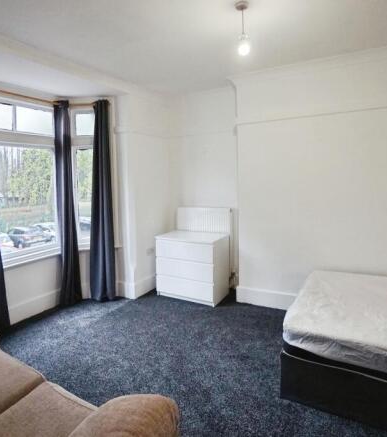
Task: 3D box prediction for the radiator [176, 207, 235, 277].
[{"bbox_3d":[0.163,0.280,3.905,0.819,0.873,0.100,2,5,30],"label":"radiator"}]

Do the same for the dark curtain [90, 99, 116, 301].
[{"bbox_3d":[-1.148,-0.205,3.462,0.270,2.529,0.160,-2,5,-17],"label":"dark curtain"}]

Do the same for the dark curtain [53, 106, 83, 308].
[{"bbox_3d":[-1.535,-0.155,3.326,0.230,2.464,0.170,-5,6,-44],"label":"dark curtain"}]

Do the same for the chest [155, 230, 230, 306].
[{"bbox_3d":[-0.007,0.632,3.643,0.831,0.795,0.507,2,5,29],"label":"chest"}]

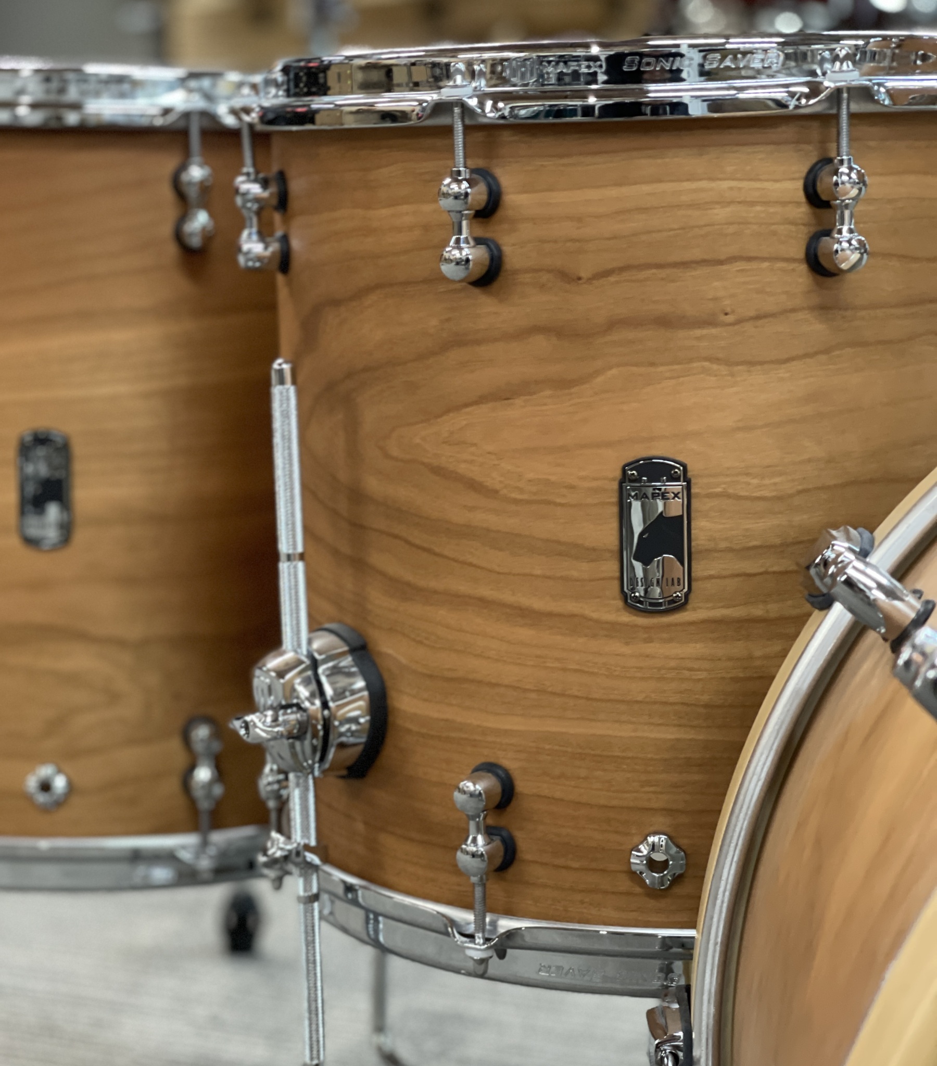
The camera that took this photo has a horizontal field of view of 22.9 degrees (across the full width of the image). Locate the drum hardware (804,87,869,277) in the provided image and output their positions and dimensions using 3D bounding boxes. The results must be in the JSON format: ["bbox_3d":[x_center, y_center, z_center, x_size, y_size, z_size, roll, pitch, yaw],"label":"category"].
[{"bbox_3d":[0.140,-0.131,0.866,0.019,0.071,0.024,-5,10,-16],"label":"drum hardware"}]

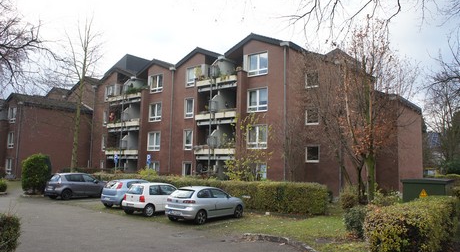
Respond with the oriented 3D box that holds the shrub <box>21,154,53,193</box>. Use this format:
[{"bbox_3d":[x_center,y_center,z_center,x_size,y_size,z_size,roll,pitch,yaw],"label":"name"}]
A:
[{"bbox_3d":[-13.670,3.457,25.259,2.050,2.750,2.050,-3,-7,38],"label":"shrub"}]

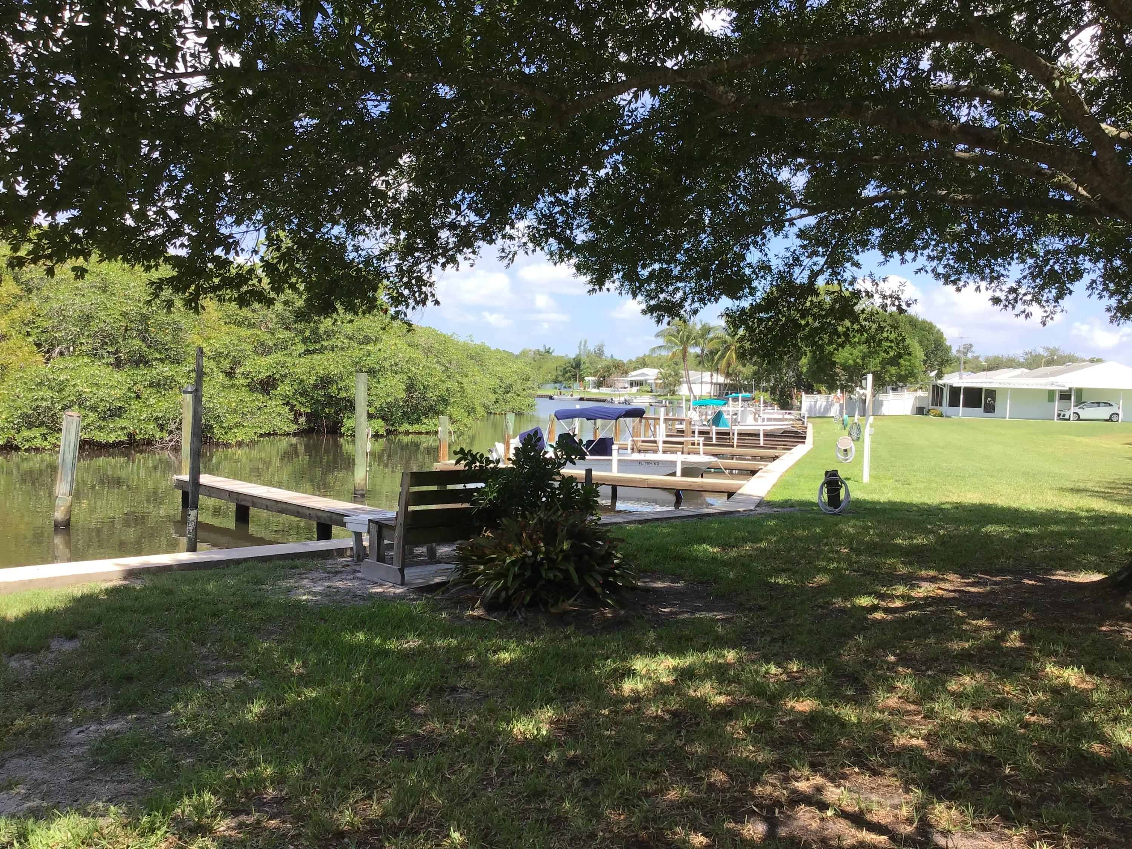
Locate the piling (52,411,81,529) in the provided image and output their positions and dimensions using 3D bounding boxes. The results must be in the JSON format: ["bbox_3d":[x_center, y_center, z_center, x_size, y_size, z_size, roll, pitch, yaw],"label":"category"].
[{"bbox_3d":[-6.494,0.590,13.251,0.205,1.497,0.205,4,2,0],"label":"piling"}]

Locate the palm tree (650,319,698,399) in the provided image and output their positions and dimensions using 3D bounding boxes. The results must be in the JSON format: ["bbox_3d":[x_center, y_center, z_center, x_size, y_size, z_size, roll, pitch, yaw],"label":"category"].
[{"bbox_3d":[14.106,-8.493,132.000,6.400,10.306,6.400,2,2,0],"label":"palm tree"}]

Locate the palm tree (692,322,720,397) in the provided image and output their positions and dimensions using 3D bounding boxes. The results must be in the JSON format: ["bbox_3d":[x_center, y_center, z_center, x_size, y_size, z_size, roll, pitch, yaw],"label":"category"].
[{"bbox_3d":[21.567,-9.871,155.000,5.000,11.223,5.000,2,2,0],"label":"palm tree"}]

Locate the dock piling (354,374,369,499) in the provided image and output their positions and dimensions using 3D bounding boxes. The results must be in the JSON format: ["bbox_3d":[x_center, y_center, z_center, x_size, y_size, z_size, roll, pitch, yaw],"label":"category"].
[{"bbox_3d":[-3.588,0.168,17.780,0.200,2.148,0.200,1,2,0],"label":"dock piling"}]

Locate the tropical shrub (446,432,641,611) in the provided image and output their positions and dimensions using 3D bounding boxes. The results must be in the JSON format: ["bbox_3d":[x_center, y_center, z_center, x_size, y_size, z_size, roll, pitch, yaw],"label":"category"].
[{"bbox_3d":[-0.160,0.677,7.798,1.400,1.220,1.300,2,2,0],"label":"tropical shrub"}]

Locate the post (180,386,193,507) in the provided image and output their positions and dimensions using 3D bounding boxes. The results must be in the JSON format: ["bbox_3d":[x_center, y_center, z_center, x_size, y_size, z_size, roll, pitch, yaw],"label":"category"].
[{"bbox_3d":[-5.770,0.341,15.494,0.195,1.857,0.195,0,2,0],"label":"post"}]

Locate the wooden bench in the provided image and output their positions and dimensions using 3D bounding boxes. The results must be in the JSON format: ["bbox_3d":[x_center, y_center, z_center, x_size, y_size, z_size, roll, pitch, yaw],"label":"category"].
[{"bbox_3d":[-0.980,0.800,8.505,1.220,0.870,0.600,0,3,-41],"label":"wooden bench"}]

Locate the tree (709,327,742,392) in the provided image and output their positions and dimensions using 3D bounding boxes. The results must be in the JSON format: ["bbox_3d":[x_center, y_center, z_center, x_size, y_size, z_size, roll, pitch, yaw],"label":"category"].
[{"bbox_3d":[23.434,-9.361,148.000,5.000,9.812,5.000,2,2,0],"label":"tree"}]

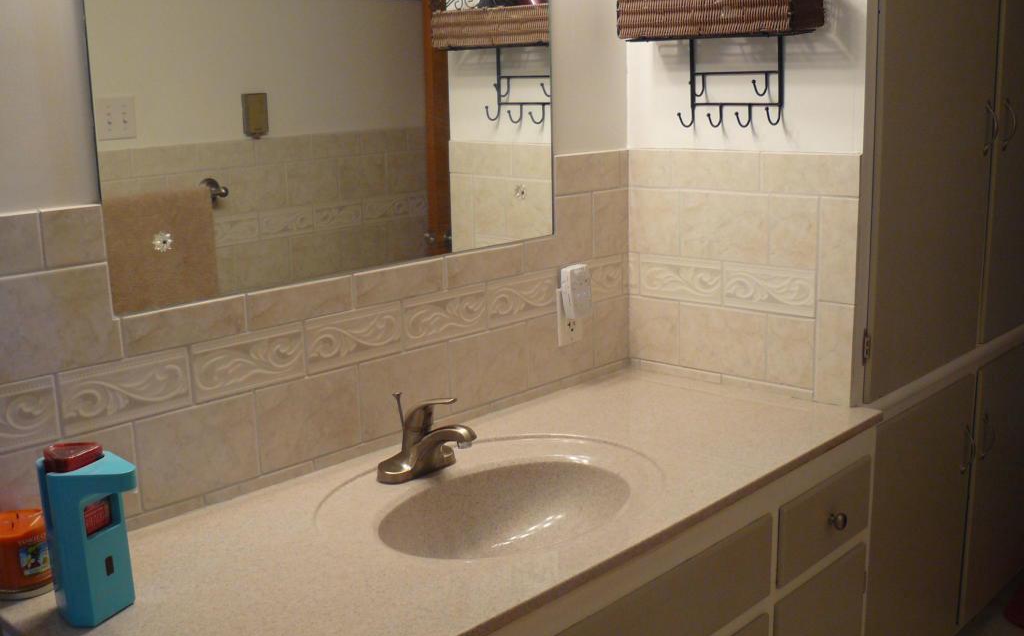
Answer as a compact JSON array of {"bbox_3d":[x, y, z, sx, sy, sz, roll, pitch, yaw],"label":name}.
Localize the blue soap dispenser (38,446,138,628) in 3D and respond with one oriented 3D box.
[{"bbox_3d":[-0.494,0.256,1.258,0.127,0.197,0.089,3,13,22],"label":"blue soap dispenser"}]

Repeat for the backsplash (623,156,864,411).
[{"bbox_3d":[0.442,-0.093,2.112,0.519,0.464,0.015,9,16,43],"label":"backsplash"}]

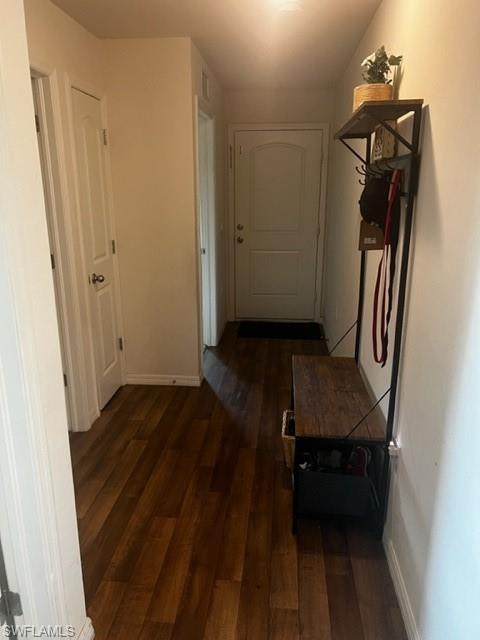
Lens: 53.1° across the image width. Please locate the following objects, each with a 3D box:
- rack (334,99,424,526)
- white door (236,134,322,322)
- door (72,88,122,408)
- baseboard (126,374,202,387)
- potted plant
[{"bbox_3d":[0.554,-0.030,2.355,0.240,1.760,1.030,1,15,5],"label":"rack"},{"bbox_3d":[0.408,-0.994,5.294,0.910,2.030,0.045,1,15,5],"label":"white door"},{"bbox_3d":[-0.945,-0.409,3.216,0.037,2.030,0.430,1,15,5],"label":"door"},{"bbox_3d":[-0.601,0.464,3.752,0.600,0.080,0.016,1,15,5],"label":"baseboard"},{"bbox_3d":[0.560,-0.959,1.934,0.185,0.256,0.185,1,15,5],"label":"potted plant"}]

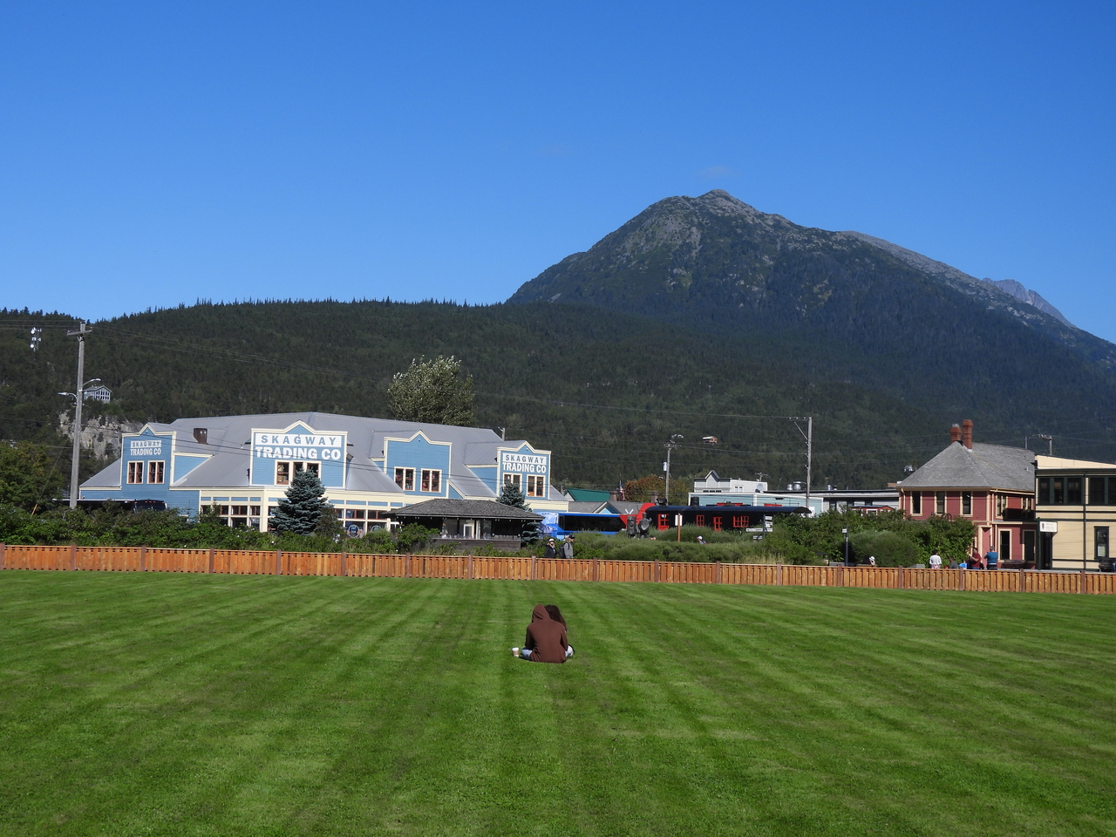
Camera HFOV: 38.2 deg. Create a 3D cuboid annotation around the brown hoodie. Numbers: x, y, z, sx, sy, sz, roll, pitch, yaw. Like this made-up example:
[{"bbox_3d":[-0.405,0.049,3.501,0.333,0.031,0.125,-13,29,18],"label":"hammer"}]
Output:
[{"bbox_3d":[-0.156,2.924,22.053,0.600,0.790,0.460,2,-4,0],"label":"brown hoodie"}]

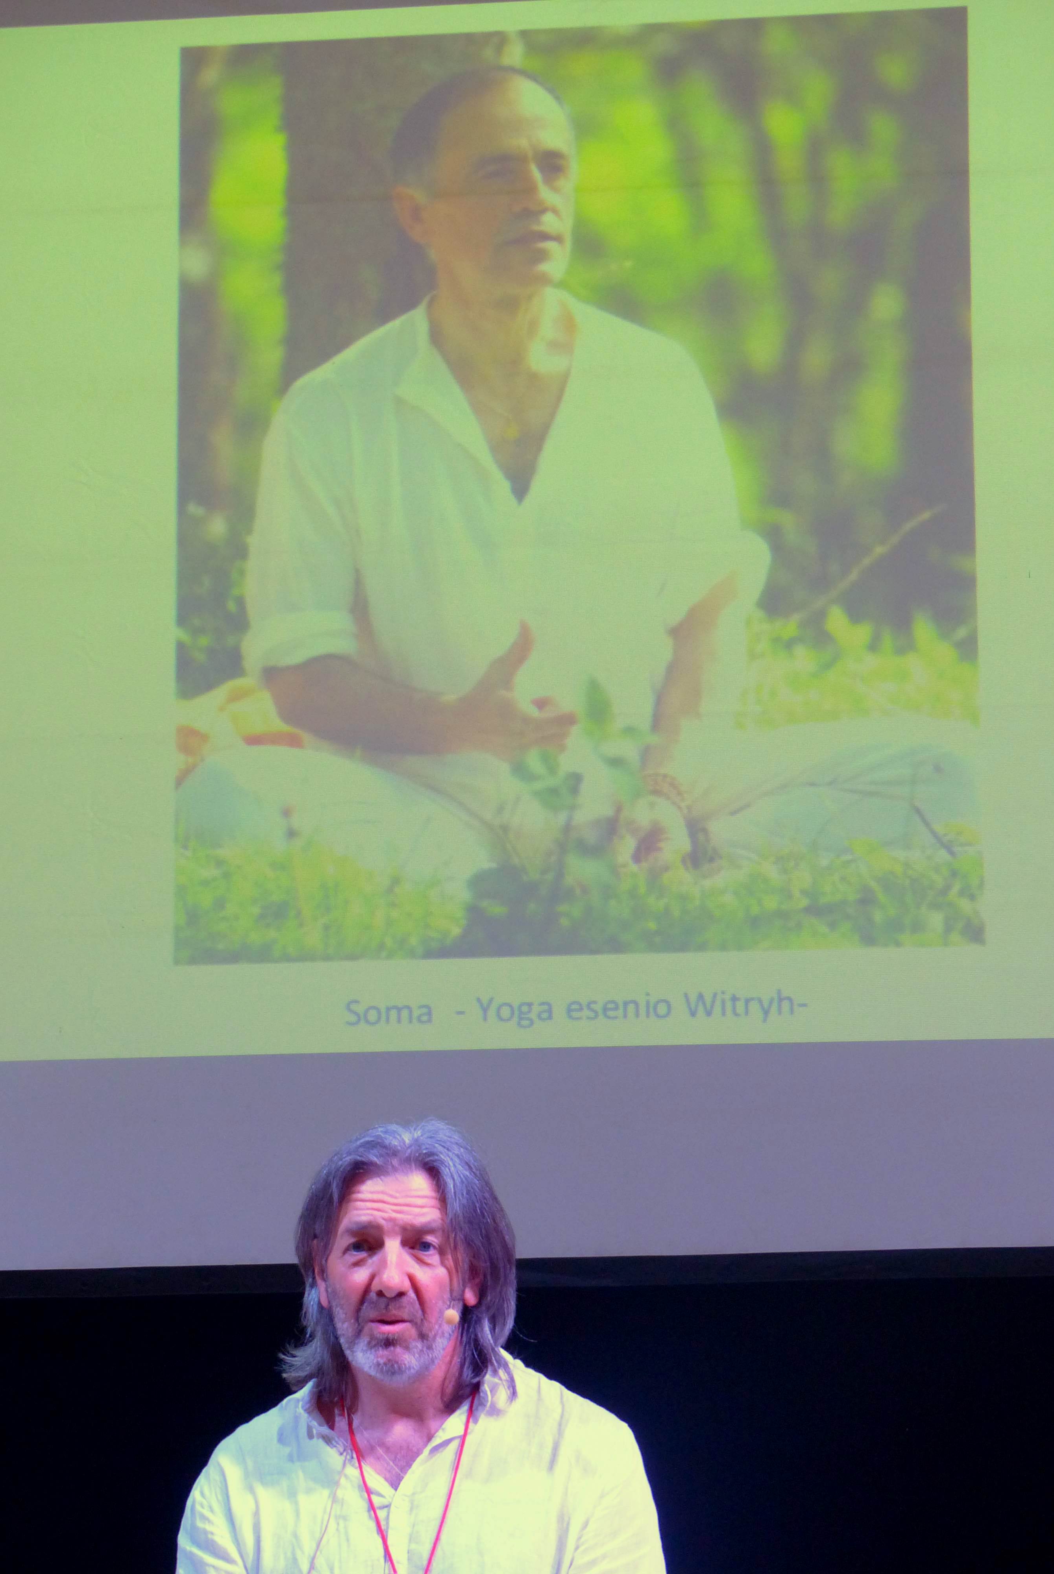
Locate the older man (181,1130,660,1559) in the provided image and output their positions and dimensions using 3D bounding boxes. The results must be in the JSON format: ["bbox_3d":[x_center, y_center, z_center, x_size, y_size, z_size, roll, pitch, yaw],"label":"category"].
[{"bbox_3d":[-0.098,1.169,4.892,0.560,1.720,0.380,-2,-11,10],"label":"older man"}]

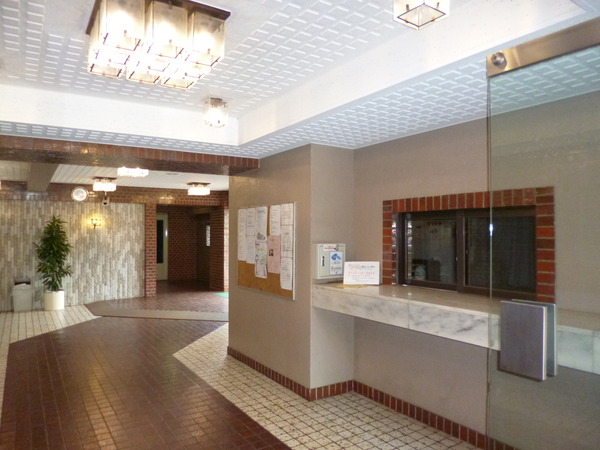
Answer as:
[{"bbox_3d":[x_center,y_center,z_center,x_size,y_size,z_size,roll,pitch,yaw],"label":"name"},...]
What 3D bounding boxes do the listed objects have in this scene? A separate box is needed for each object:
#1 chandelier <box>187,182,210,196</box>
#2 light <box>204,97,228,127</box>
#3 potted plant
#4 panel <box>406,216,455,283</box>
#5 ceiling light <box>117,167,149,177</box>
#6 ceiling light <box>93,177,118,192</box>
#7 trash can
[{"bbox_3d":[-2.248,-0.798,9.253,0.375,0.230,0.375,0,-1,-35],"label":"chandelier"},{"bbox_3d":[-0.655,-0.880,3.259,0.160,0.185,0.160,0,-1,-35],"label":"light"},{"bbox_3d":[-5.015,0.754,8.447,0.640,1.910,0.580,0,-1,-35],"label":"potted plant"},{"bbox_3d":[1.059,0.204,3.390,0.030,0.520,0.490,0,-1,-35],"label":"panel"},{"bbox_3d":[-2.447,-0.818,6.100,0.370,0.230,0.370,0,-1,-35],"label":"ceiling light"},{"bbox_3d":[-3.811,-0.785,8.131,0.370,0.230,0.370,0,-1,-35],"label":"ceiling light"},{"bbox_3d":[-5.510,1.420,8.286,0.350,0.590,0.270,0,-1,-35],"label":"trash can"}]

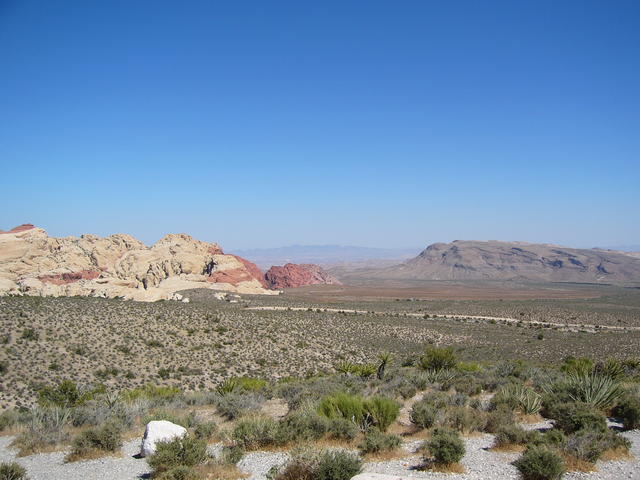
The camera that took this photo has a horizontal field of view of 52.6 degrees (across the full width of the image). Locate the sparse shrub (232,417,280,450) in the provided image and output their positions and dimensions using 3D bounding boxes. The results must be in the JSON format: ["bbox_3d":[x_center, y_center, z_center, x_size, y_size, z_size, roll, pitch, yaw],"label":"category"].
[{"bbox_3d":[-0.843,2.567,8.585,0.624,0.424,0.562,0,-1,-6],"label":"sparse shrub"}]

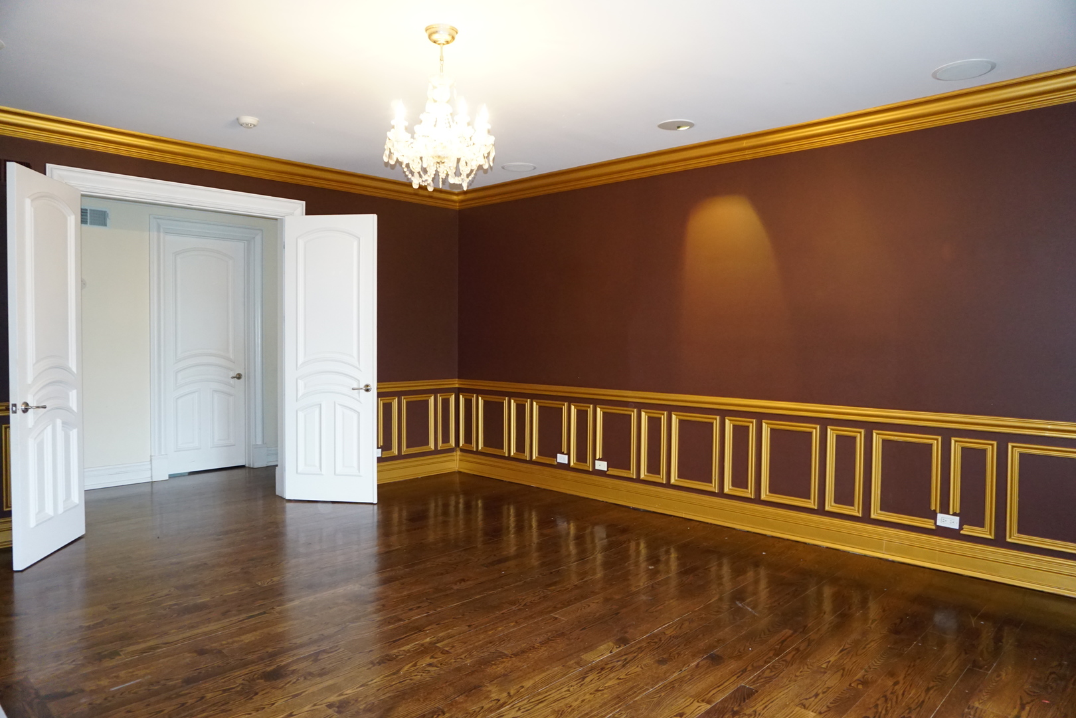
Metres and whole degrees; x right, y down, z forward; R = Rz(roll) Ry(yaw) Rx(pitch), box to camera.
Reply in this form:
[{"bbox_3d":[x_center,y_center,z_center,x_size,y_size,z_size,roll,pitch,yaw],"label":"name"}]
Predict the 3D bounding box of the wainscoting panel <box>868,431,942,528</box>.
[{"bbox_3d":[2.192,0.718,4.288,0.368,0.538,0.025,2,3,43],"label":"wainscoting panel"}]

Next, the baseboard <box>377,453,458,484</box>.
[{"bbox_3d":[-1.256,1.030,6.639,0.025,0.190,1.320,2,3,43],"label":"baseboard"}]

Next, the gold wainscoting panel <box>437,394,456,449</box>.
[{"bbox_3d":[-0.949,0.646,7.459,0.025,0.577,0.237,2,2,43],"label":"gold wainscoting panel"}]

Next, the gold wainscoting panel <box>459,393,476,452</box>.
[{"bbox_3d":[-0.679,0.609,7.002,0.223,0.538,0.025,2,3,43],"label":"gold wainscoting panel"}]

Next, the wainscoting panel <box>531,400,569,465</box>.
[{"bbox_3d":[0.106,0.679,6.655,0.410,0.577,0.025,2,2,43],"label":"wainscoting panel"}]

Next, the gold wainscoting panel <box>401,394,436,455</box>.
[{"bbox_3d":[-1.198,0.651,7.193,0.025,0.577,0.393,2,2,43],"label":"gold wainscoting panel"}]

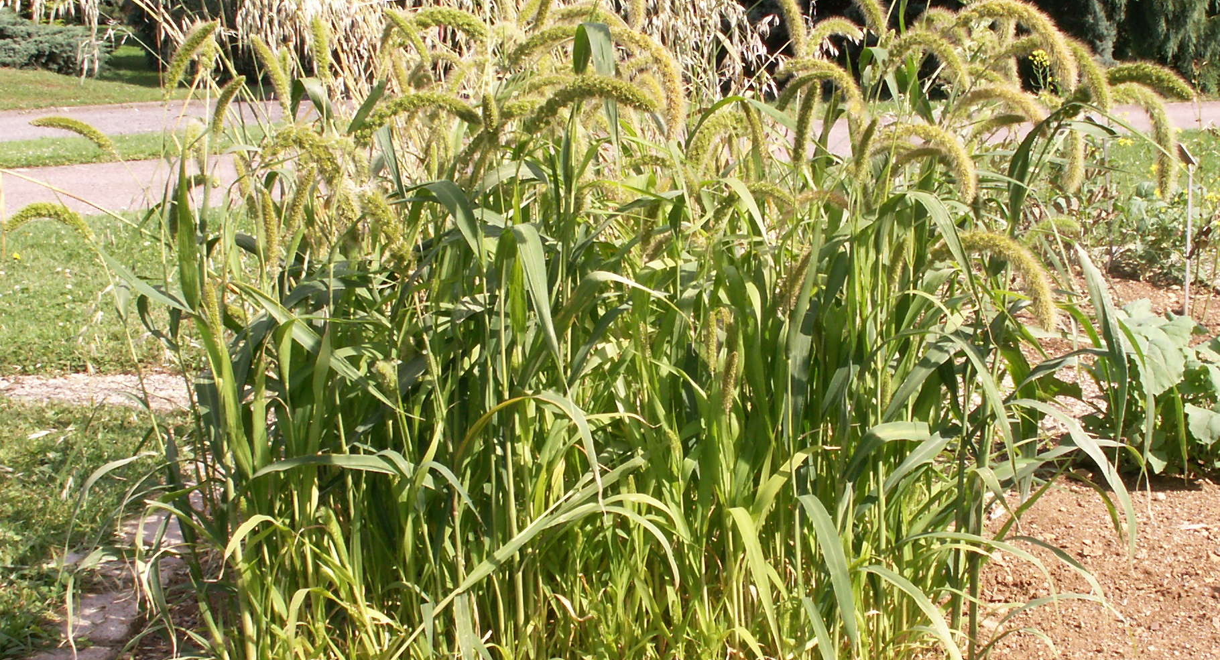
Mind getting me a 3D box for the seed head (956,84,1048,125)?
[{"bbox_3d":[0.781,-0.441,2.454,0.188,0.093,0.048,2,15,8],"label":"seed head"}]

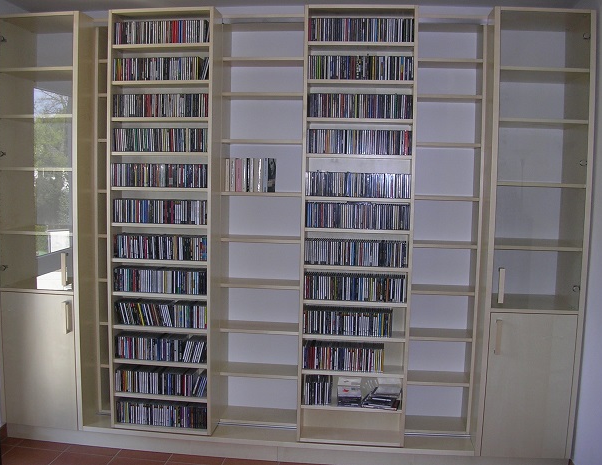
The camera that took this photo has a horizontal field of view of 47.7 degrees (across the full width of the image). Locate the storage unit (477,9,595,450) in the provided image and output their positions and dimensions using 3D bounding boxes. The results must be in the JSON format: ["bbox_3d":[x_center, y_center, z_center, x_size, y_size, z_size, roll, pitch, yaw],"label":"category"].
[{"bbox_3d":[1.251,0.023,3.735,0.525,2.410,0.510,2,5,6],"label":"storage unit"}]

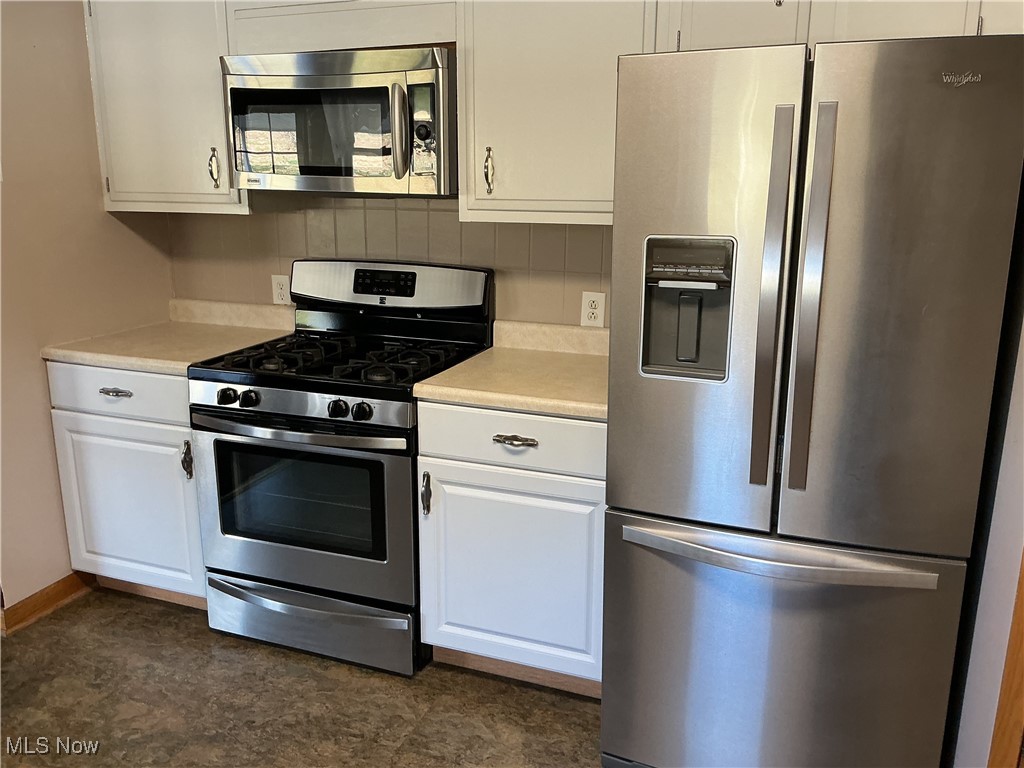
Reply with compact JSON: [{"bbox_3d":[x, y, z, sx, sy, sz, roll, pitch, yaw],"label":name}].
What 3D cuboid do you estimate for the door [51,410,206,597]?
[{"bbox_3d":[-1.279,0.396,2.885,0.592,0.583,0.020,5,15,20],"label":"door"}]

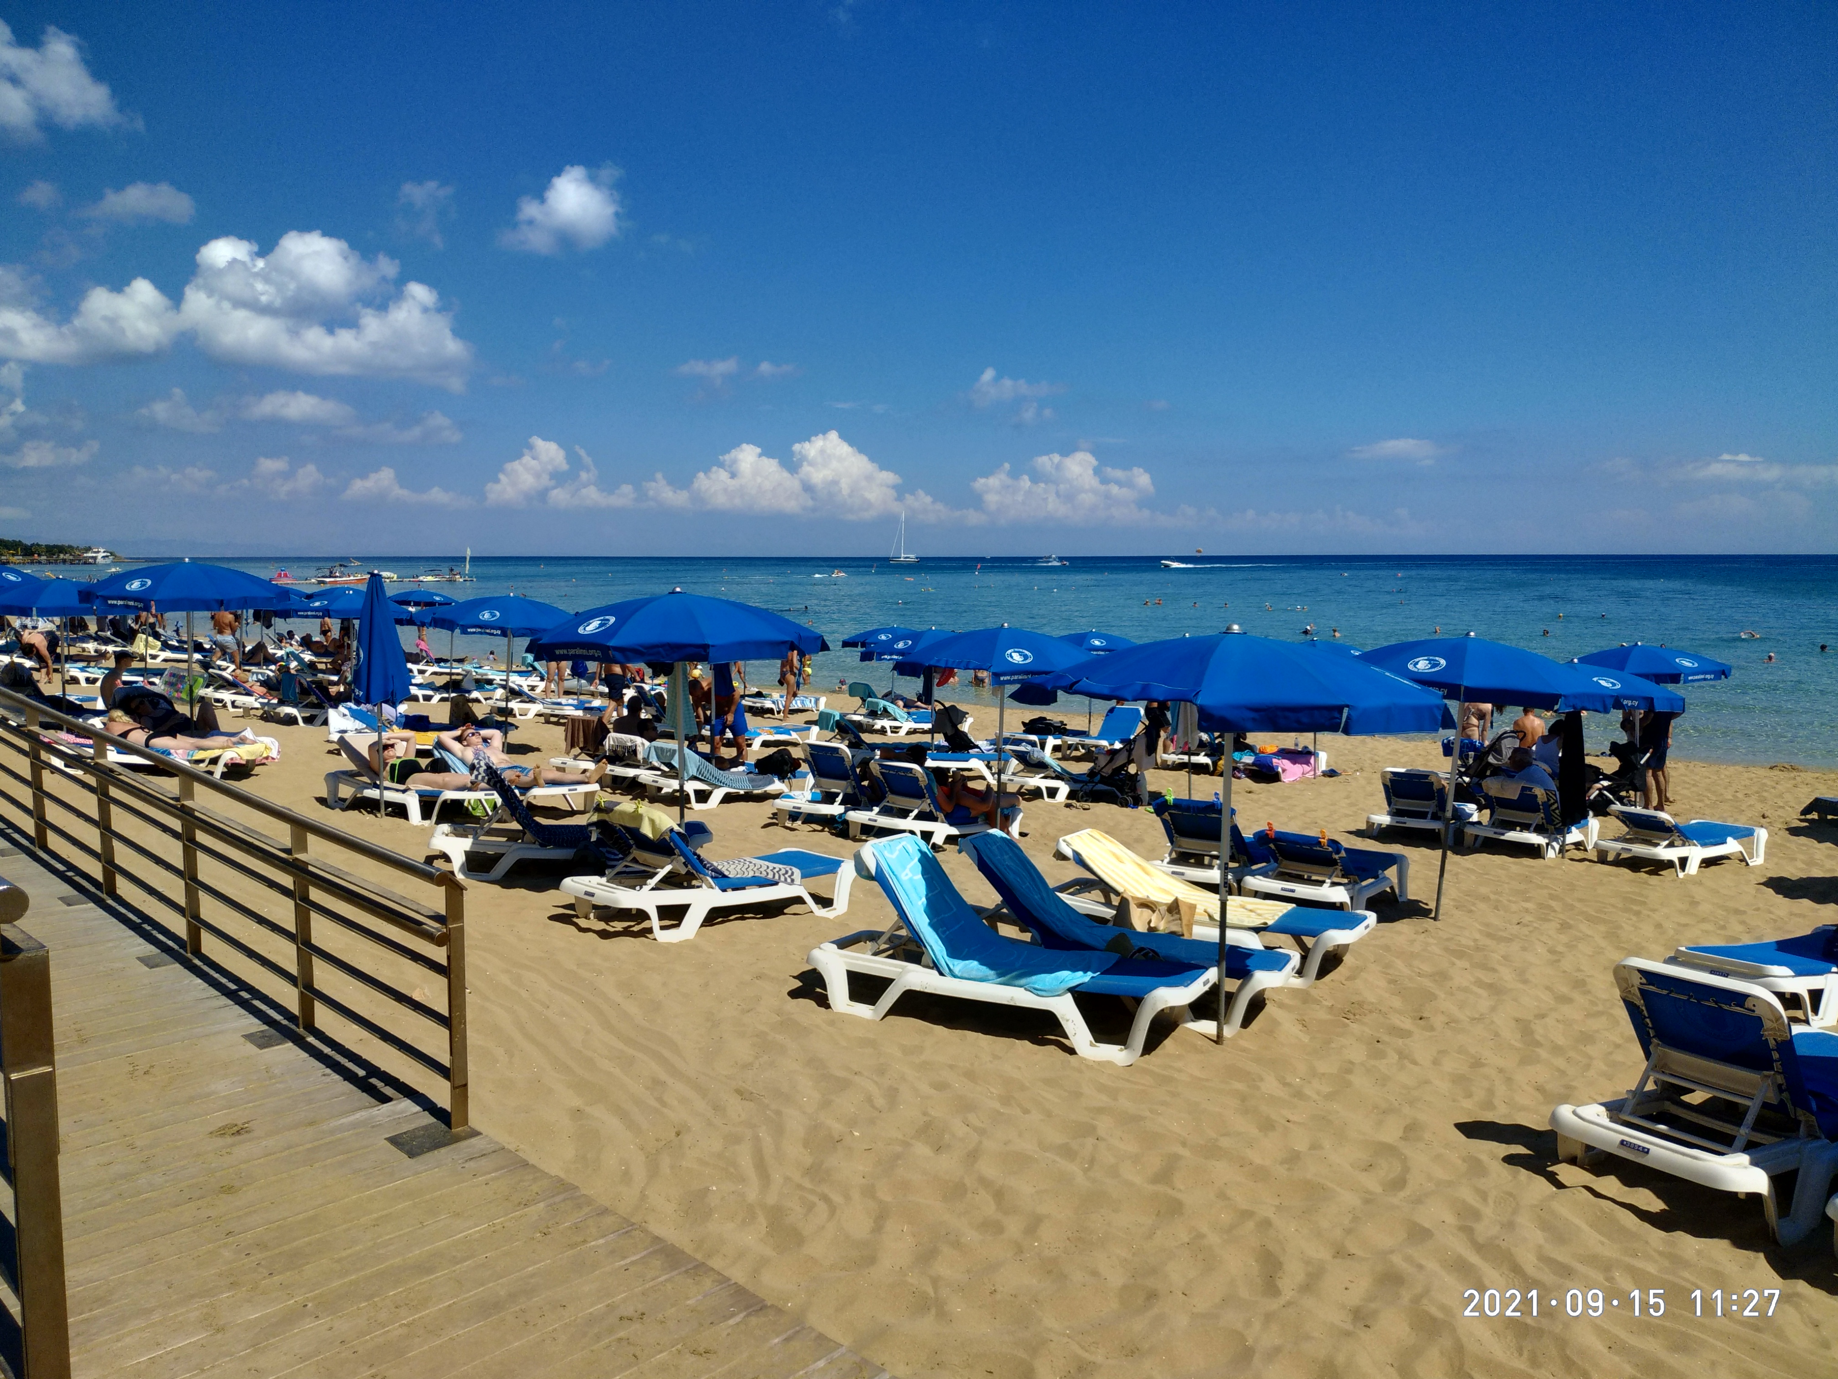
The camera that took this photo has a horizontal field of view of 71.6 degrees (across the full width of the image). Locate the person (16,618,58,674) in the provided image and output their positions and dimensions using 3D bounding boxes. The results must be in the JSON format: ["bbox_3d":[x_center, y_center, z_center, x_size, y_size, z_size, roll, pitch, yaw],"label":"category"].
[{"bbox_3d":[-16.225,-0.609,23.564,0.750,1.050,0.600,-5,8,-41],"label":"person"}]

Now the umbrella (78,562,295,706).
[{"bbox_3d":[-7.964,-0.422,14.002,2.050,1.970,2.050,0,6,0],"label":"umbrella"}]

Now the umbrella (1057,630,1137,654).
[{"bbox_3d":[3.216,-0.120,23.401,2.050,1.950,2.050,0,6,0],"label":"umbrella"}]

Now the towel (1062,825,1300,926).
[{"bbox_3d":[1.544,1.108,7.601,1.330,0.420,0.600,3,7,27],"label":"towel"}]

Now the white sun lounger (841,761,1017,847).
[{"bbox_3d":[0.254,1.050,12.354,0.730,0.800,1.900,5,4,37],"label":"white sun lounger"}]

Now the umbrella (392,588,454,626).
[{"bbox_3d":[-13.625,-1.771,35.101,2.050,1.950,2.050,0,6,0],"label":"umbrella"}]

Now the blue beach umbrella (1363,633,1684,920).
[{"bbox_3d":[4.079,0.667,9.671,2.100,2.200,2.100,3,6,0],"label":"blue beach umbrella"}]

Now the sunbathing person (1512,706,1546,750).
[{"bbox_3d":[9.327,0.980,19.585,0.480,1.650,0.300,3,7,27],"label":"sunbathing person"}]

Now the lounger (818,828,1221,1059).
[{"bbox_3d":[0.440,1.215,6.384,1.920,0.870,0.710,3,7,27],"label":"lounger"}]

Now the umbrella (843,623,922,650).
[{"bbox_3d":[-0.450,-0.271,24.301,2.050,1.950,2.050,0,6,0],"label":"umbrella"}]

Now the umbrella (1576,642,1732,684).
[{"bbox_3d":[8.093,0.570,14.437,2.100,2.200,2.100,0,6,0],"label":"umbrella"}]

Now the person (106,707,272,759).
[{"bbox_3d":[-6.704,0.406,11.633,1.680,0.280,0.500,2,6,17],"label":"person"}]

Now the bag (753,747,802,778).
[{"bbox_3d":[-1.549,0.802,13.958,0.500,0.320,0.320,0,6,0],"label":"bag"}]

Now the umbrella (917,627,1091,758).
[{"bbox_3d":[0.811,0.444,12.011,2.100,2.120,2.100,0,6,0],"label":"umbrella"}]

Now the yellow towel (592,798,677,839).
[{"bbox_3d":[-1.812,0.900,8.257,0.680,0.260,0.260,5,4,43],"label":"yellow towel"}]

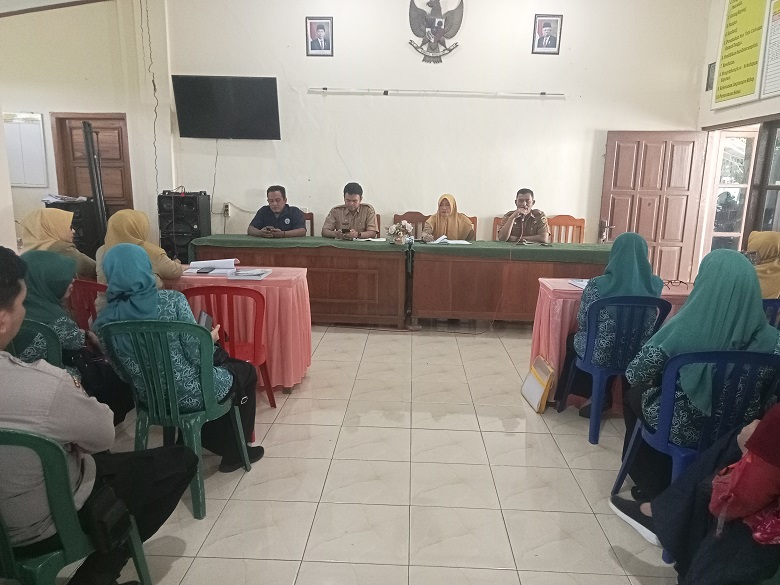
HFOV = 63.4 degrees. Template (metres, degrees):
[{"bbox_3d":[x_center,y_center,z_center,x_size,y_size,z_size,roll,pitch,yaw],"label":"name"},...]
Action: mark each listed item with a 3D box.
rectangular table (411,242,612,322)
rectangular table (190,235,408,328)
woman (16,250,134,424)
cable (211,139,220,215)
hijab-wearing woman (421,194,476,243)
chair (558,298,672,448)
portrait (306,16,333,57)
[{"bbox_3d":[1.237,-0.069,6.359,2.000,0.790,0.660,2,10,2],"label":"rectangular table"},{"bbox_3d":[-0.880,-0.131,6.454,2.080,0.790,0.660,2,10,2],"label":"rectangular table"},{"bbox_3d":[-1.546,0.316,3.035,0.500,1.060,0.740,6,11,24],"label":"woman"},{"bbox_3d":[-2.025,-1.333,7.293,0.100,0.850,0.030,2,10,2],"label":"cable"},{"bbox_3d":[0.608,-0.409,6.735,0.540,1.265,0.680,2,10,2],"label":"hijab-wearing woman"},{"bbox_3d":[1.260,0.387,3.628,0.470,0.835,0.540,1,10,-2],"label":"chair"},{"bbox_3d":[-0.776,-2.829,6.977,0.297,0.407,0.030,2,10,2],"label":"portrait"}]

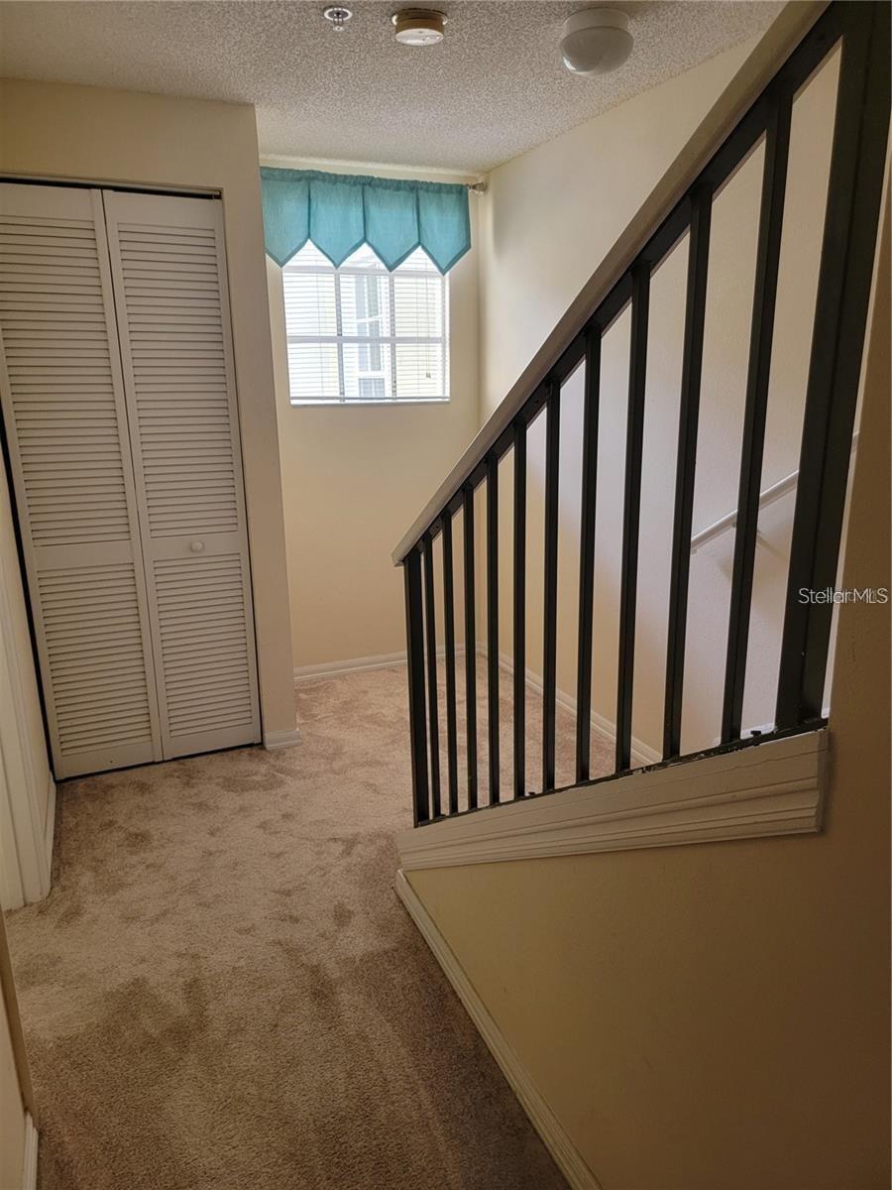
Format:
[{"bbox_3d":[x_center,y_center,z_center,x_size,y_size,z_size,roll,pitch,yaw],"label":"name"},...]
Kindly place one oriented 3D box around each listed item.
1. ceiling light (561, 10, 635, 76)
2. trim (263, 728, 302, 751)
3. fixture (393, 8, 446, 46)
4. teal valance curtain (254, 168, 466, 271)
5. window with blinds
[{"bbox_3d":[0.390,-1.419,2.143,0.188,0.120,0.188,0,16,0],"label":"ceiling light"},{"bbox_3d":[-0.667,0.596,3.396,0.150,0.068,0.020,-7,17,-22],"label":"trim"},{"bbox_3d":[-0.065,-1.438,2.091,0.139,0.048,0.139,0,16,0],"label":"fixture"},{"bbox_3d":[-0.356,-1.634,3.649,1.008,0.398,0.060,-7,17,-22],"label":"teal valance curtain"},{"bbox_3d":[-0.358,-1.303,3.834,0.790,0.789,0.080,-7,17,-22],"label":"window with blinds"}]

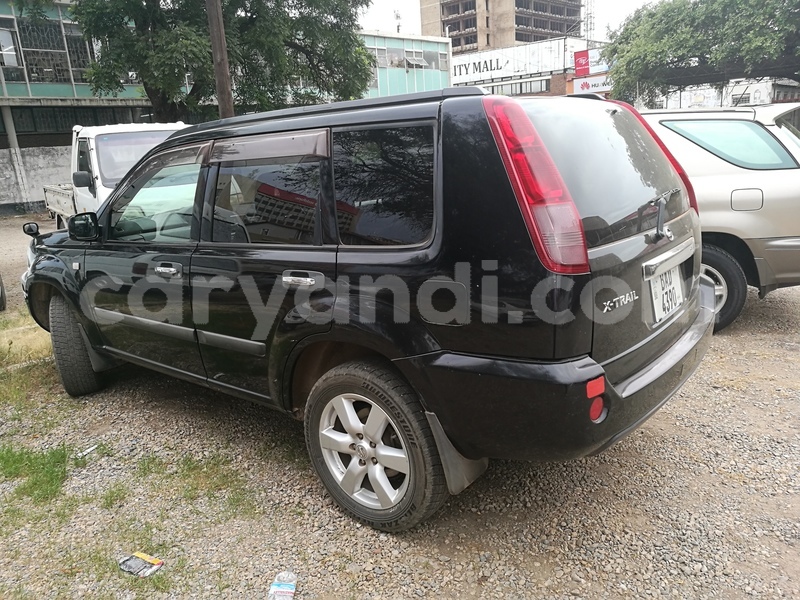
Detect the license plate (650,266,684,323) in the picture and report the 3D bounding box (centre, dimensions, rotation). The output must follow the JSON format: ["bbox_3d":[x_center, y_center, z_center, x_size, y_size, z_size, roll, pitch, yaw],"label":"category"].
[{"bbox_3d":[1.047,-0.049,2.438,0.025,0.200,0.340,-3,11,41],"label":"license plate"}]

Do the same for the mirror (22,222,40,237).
[{"bbox_3d":[-2.452,-0.473,4.143,0.060,0.085,0.095,5,16,33],"label":"mirror"}]

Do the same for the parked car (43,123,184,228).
[{"bbox_3d":[-4.190,-1.630,9.720,1.750,2.000,4.800,-13,16,-34],"label":"parked car"}]

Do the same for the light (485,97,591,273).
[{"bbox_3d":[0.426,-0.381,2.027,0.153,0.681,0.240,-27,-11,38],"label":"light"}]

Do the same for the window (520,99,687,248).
[{"bbox_3d":[0.837,-0.539,2.384,0.090,0.570,1.150,-35,-10,40],"label":"window"}]

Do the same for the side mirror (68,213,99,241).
[{"bbox_3d":[-1.629,-0.371,3.209,0.090,0.145,0.165,3,15,27],"label":"side mirror"}]

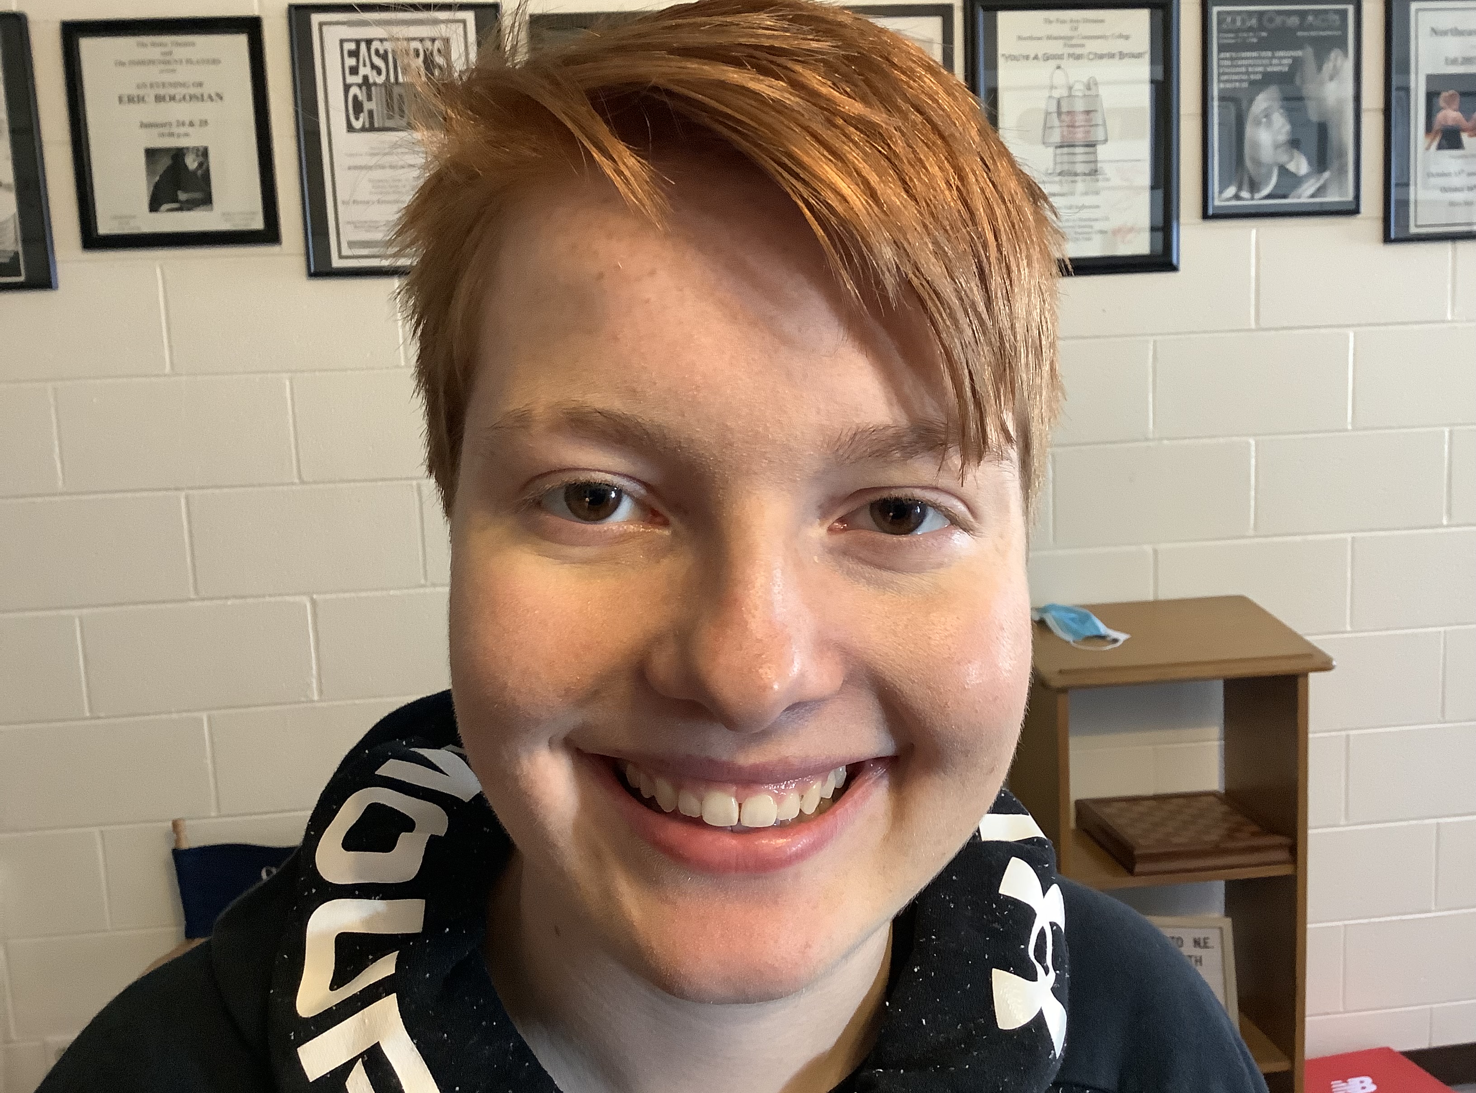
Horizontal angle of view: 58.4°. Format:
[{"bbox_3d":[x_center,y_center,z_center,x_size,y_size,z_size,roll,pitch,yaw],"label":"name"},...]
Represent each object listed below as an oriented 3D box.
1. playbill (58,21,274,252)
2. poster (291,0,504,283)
[{"bbox_3d":[-0.978,-0.714,2.294,0.328,0.378,0.022,-3,7,-6],"label":"playbill"},{"bbox_3d":[-0.589,-0.716,2.338,0.360,0.460,0.022,-3,7,-6],"label":"poster"}]

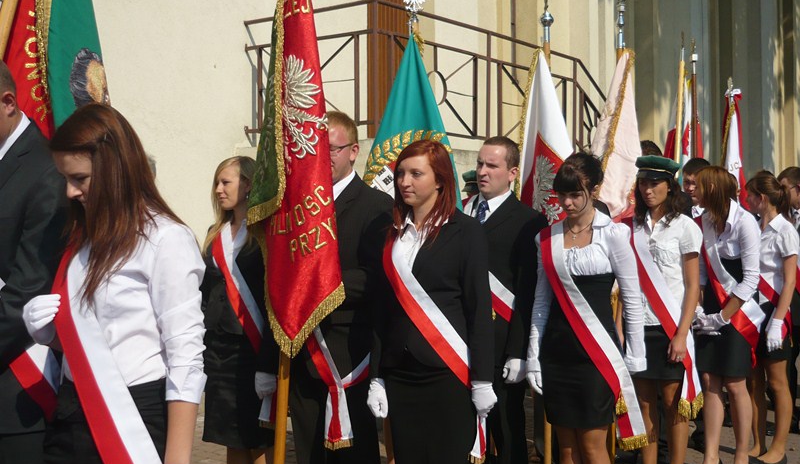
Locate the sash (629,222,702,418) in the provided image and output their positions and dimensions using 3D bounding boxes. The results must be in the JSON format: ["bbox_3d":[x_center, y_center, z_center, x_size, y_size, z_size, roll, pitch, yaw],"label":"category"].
[{"bbox_3d":[1.317,0.444,5.100,0.350,0.970,0.250,-1,-1,35],"label":"sash"}]

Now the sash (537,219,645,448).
[{"bbox_3d":[0.837,0.459,4.420,0.400,0.960,0.250,-1,-1,25],"label":"sash"}]

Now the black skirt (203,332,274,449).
[{"bbox_3d":[-0.700,0.690,4.500,0.370,0.530,0.280,0,1,37],"label":"black skirt"}]

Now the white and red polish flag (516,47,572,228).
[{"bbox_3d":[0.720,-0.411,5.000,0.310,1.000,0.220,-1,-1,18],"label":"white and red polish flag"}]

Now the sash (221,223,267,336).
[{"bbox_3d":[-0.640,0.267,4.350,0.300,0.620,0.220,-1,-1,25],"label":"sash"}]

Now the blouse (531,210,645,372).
[{"bbox_3d":[0.820,0.260,4.450,0.480,0.690,0.280,0,1,34],"label":"blouse"}]

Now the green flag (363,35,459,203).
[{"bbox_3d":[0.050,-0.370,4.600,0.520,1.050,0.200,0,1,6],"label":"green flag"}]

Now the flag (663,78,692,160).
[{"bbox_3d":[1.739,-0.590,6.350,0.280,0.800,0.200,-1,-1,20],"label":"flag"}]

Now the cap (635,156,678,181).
[{"bbox_3d":[1.270,-0.318,5.030,0.230,0.130,0.260,0,1,29],"label":"cap"}]

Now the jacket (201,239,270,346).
[{"bbox_3d":[-0.720,0.250,4.500,0.440,0.580,0.270,0,1,37],"label":"jacket"}]

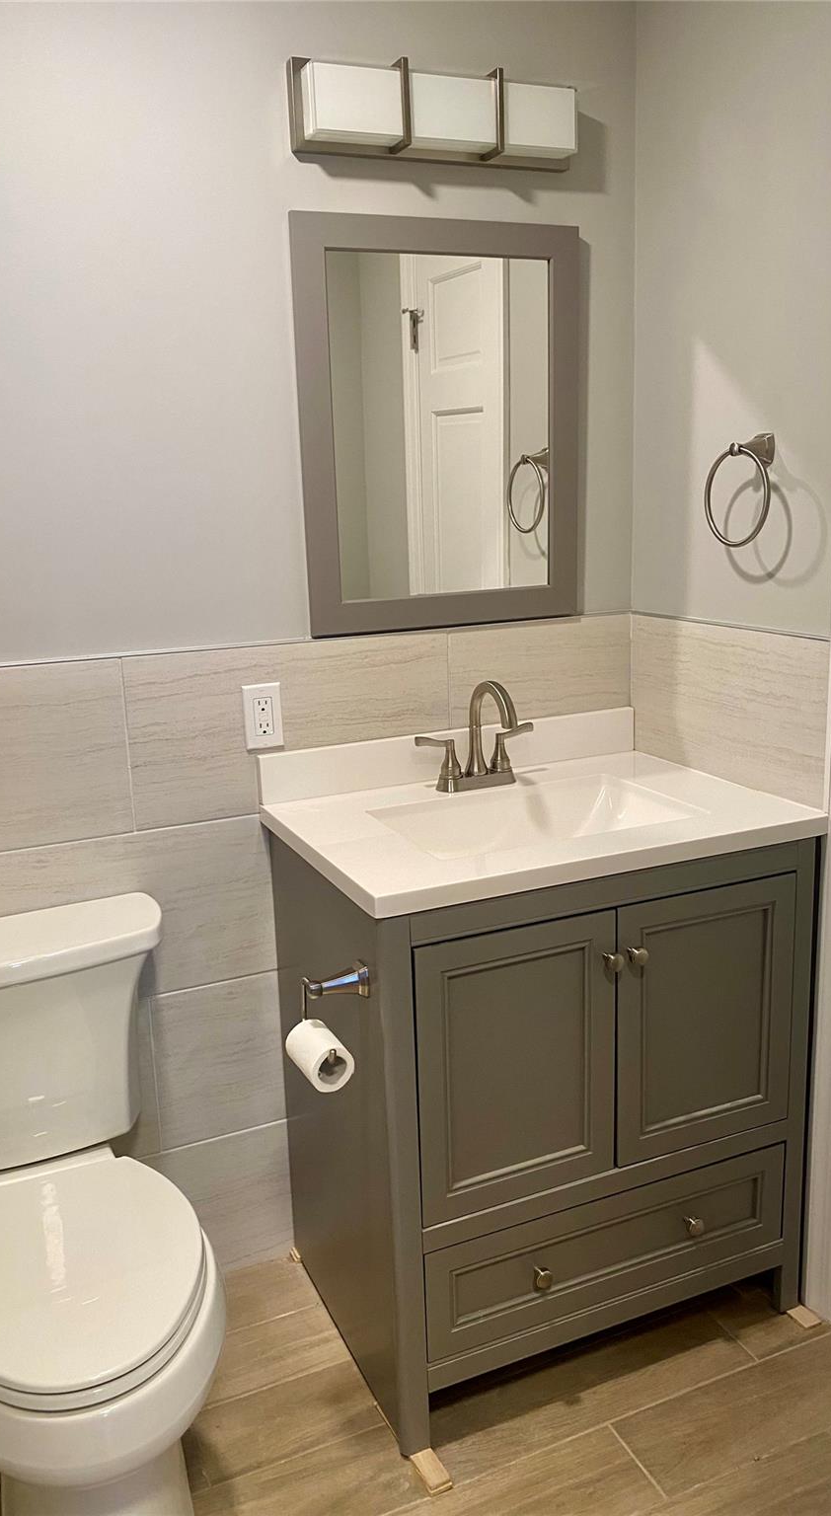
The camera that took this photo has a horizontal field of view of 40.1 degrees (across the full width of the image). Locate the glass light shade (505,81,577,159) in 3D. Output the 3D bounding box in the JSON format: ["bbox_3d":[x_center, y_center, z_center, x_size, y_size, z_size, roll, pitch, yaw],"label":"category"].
[{"bbox_3d":[0.200,-1.089,1.955,0.148,0.100,0.052,-7,14,-23],"label":"glass light shade"}]

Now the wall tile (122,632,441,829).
[{"bbox_3d":[-0.212,-0.057,2.048,0.601,0.301,0.012,-7,14,-23],"label":"wall tile"}]

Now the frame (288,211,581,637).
[{"bbox_3d":[0.052,-0.583,2.032,0.543,0.694,0.025,-8,14,-23],"label":"frame"}]

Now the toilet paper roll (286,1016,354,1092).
[{"bbox_3d":[-0.137,0.426,1.634,0.065,0.065,0.104,-8,14,-23],"label":"toilet paper roll"}]

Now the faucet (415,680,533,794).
[{"bbox_3d":[0.134,-0.038,2.035,0.240,0.200,0.170,-8,14,-23],"label":"faucet"}]

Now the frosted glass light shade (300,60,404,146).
[{"bbox_3d":[-0.098,-1.050,1.829,0.152,0.100,0.052,-7,14,-23],"label":"frosted glass light shade"}]

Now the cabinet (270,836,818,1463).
[{"bbox_3d":[0.216,0.553,2.055,0.775,0.894,0.548,-7,14,-23],"label":"cabinet"}]

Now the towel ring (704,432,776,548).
[{"bbox_3d":[0.548,-0.439,1.880,0.067,0.178,0.166,-7,14,-23],"label":"towel ring"}]

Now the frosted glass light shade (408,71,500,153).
[{"bbox_3d":[0.050,-1.056,1.873,0.156,0.097,0.074,-8,14,-23],"label":"frosted glass light shade"}]

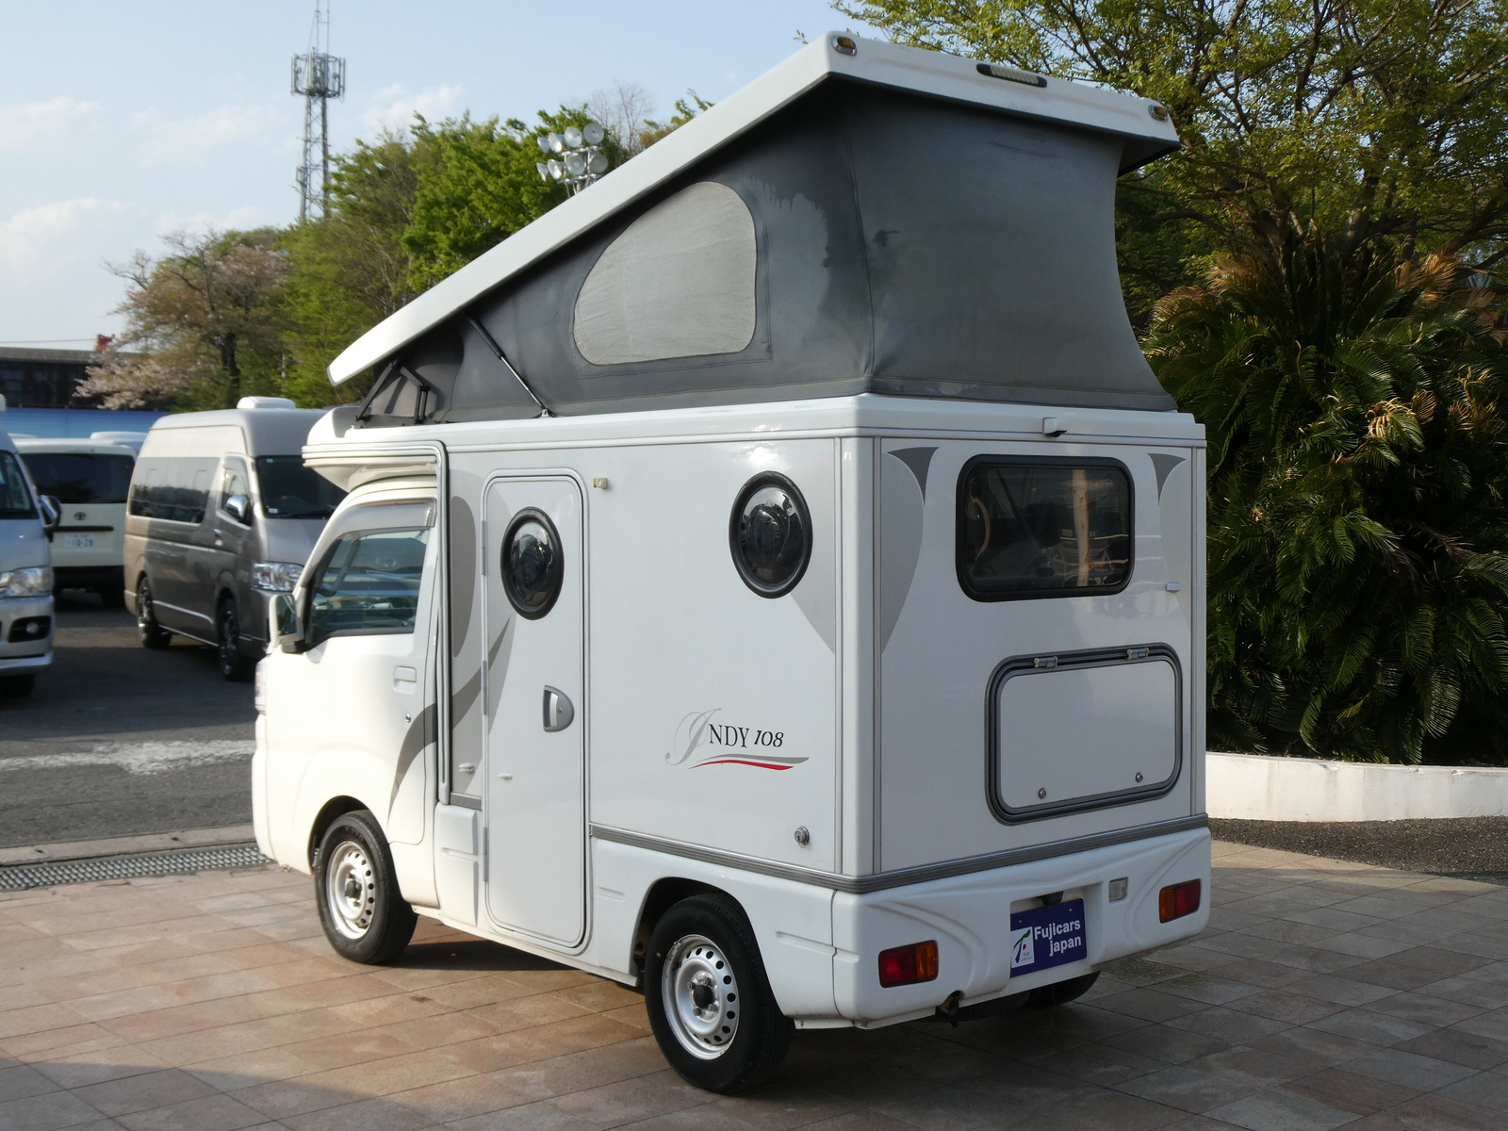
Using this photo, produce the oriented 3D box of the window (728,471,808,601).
[{"bbox_3d":[0.043,-0.077,4.847,0.050,0.325,0.320,-2,3,-41],"label":"window"}]

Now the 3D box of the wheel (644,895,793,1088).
[{"bbox_3d":[-0.101,1.162,5.206,0.145,0.532,0.532,-2,3,-41],"label":"wheel"}]

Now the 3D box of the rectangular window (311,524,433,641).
[{"bbox_3d":[-1.321,0.069,6.567,0.050,0.450,0.800,9,-5,-41],"label":"rectangular window"}]

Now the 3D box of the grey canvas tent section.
[{"bbox_3d":[-0.069,-0.891,6.094,1.340,0.855,2.550,-2,3,-41],"label":"grey canvas tent section"}]

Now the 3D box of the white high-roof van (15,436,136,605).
[{"bbox_3d":[-9.420,-0.630,25.200,1.750,2.050,4.800,-2,4,-32],"label":"white high-roof van"}]

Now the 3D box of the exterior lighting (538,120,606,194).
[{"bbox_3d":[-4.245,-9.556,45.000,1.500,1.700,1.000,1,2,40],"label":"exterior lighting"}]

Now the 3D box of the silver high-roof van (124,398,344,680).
[{"bbox_3d":[-4.360,-0.279,17.853,1.880,2.320,5.350,-1,4,-30],"label":"silver high-roof van"}]

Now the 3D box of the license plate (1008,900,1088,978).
[{"bbox_3d":[0.797,1.015,5.225,0.330,0.165,0.015,-2,-2,-41],"label":"license plate"}]

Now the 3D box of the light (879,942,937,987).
[{"bbox_3d":[0.377,0.987,4.752,0.195,0.100,0.045,-2,3,-41],"label":"light"}]

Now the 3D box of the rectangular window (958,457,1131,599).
[{"bbox_3d":[0.788,-0.100,5.128,0.730,0.385,0.050,-2,3,-41],"label":"rectangular window"}]

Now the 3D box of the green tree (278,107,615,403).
[{"bbox_3d":[-7.509,-5.591,47.188,8.800,11.270,8.000,0,2,-9],"label":"green tree"}]

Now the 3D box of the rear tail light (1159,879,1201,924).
[{"bbox_3d":[1.215,0.961,5.487,0.195,0.100,0.045,-2,3,-41],"label":"rear tail light"}]

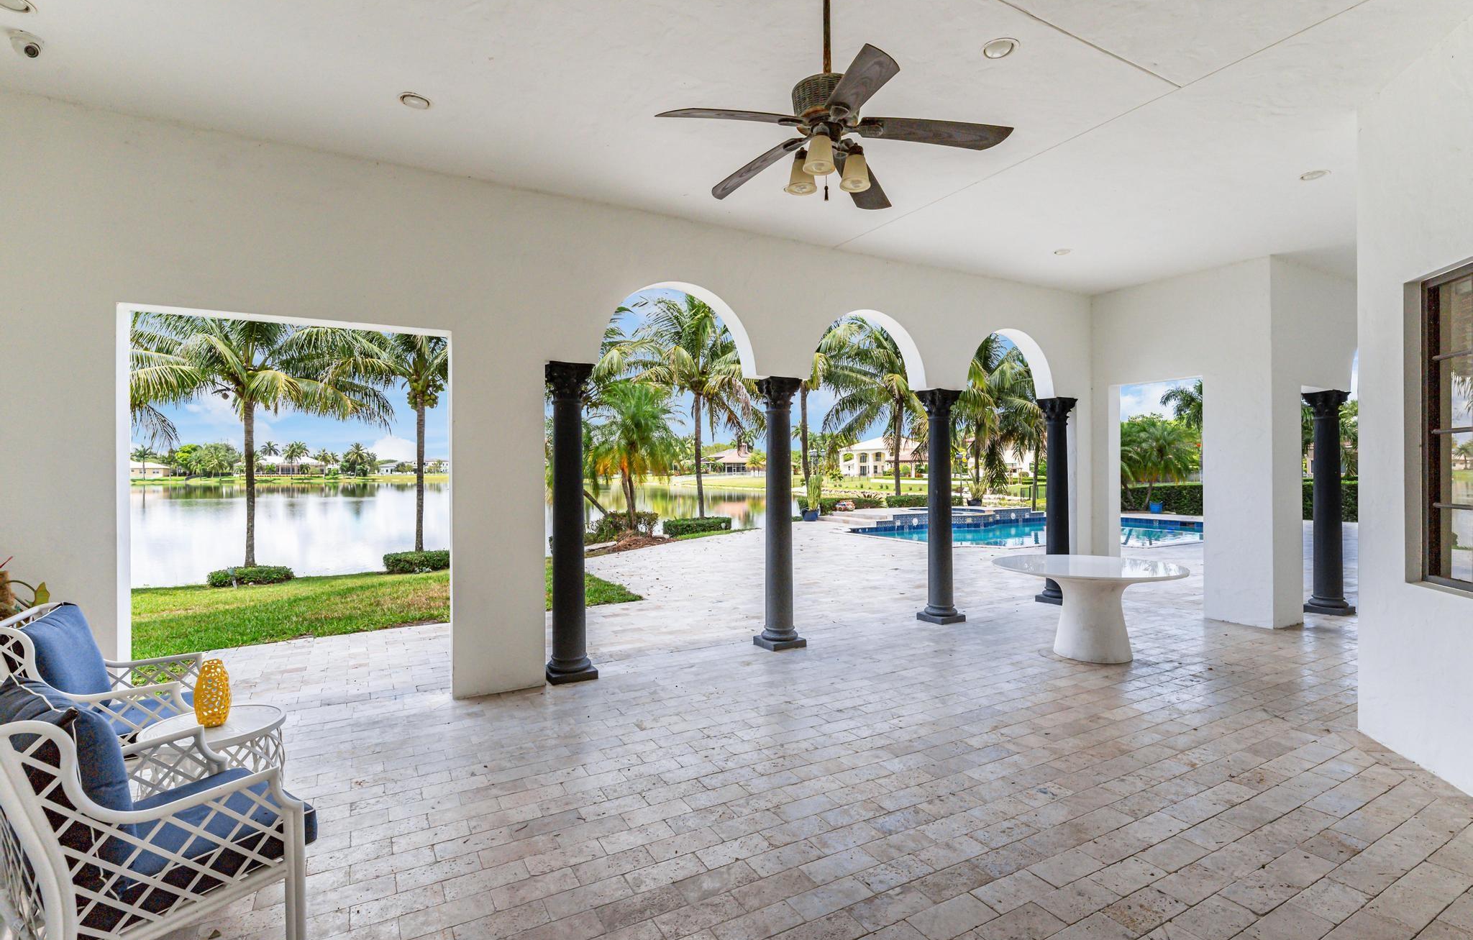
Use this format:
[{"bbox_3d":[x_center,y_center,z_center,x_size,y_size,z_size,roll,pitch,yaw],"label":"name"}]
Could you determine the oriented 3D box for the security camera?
[{"bbox_3d":[-3.381,-2.020,3.115,0.119,0.085,0.119,0,0,22],"label":"security camera"}]

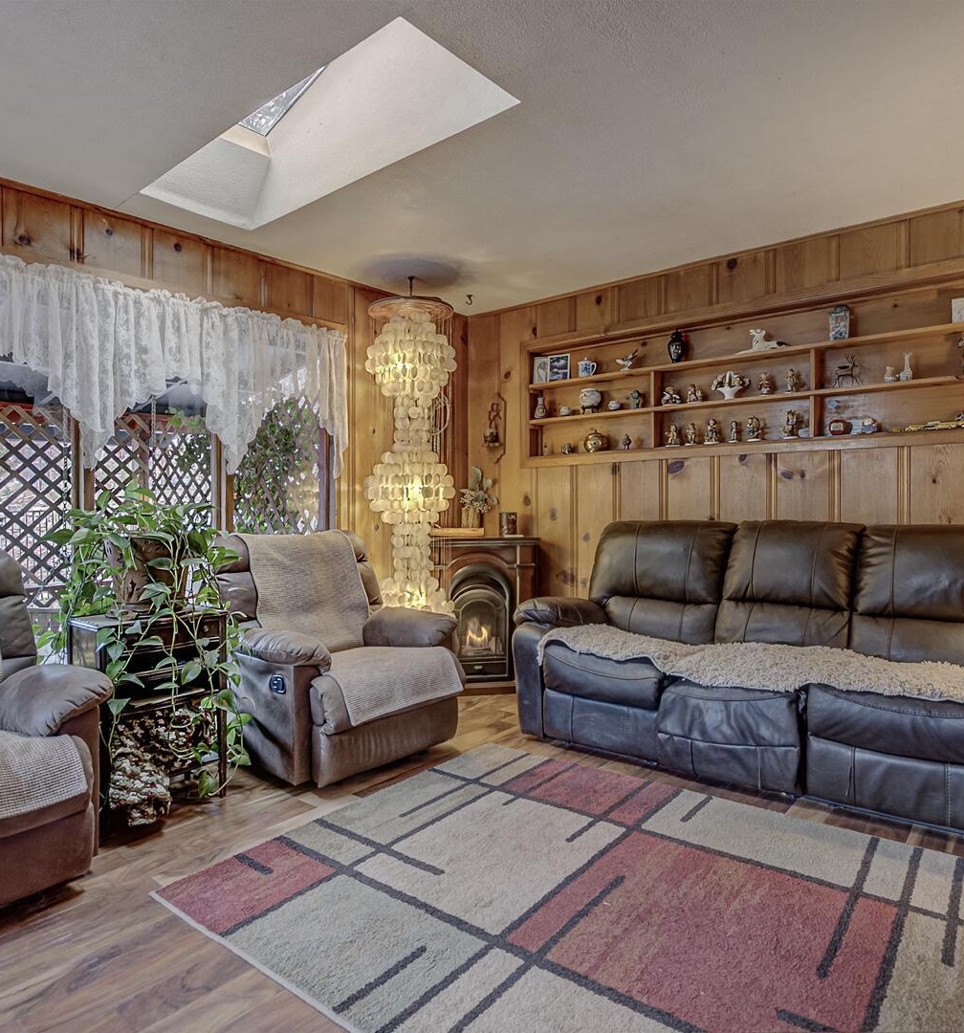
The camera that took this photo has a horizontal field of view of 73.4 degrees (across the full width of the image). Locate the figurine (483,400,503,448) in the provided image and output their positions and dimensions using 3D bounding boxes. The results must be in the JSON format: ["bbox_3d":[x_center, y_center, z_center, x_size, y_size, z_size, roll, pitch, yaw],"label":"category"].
[{"bbox_3d":[0.068,-0.615,4.258,0.130,0.330,0.100,0,-1,35],"label":"figurine"}]

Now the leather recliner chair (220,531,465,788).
[{"bbox_3d":[-0.708,0.566,3.130,0.950,1.000,0.970,0,-1,40],"label":"leather recliner chair"}]

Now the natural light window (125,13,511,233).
[{"bbox_3d":[-0.677,-1.682,2.507,1.560,0.540,0.520,0,-1,42],"label":"natural light window"}]

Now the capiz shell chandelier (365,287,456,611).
[{"bbox_3d":[-0.414,-0.322,3.784,0.530,1.974,0.530,0,-1,0],"label":"capiz shell chandelier"}]

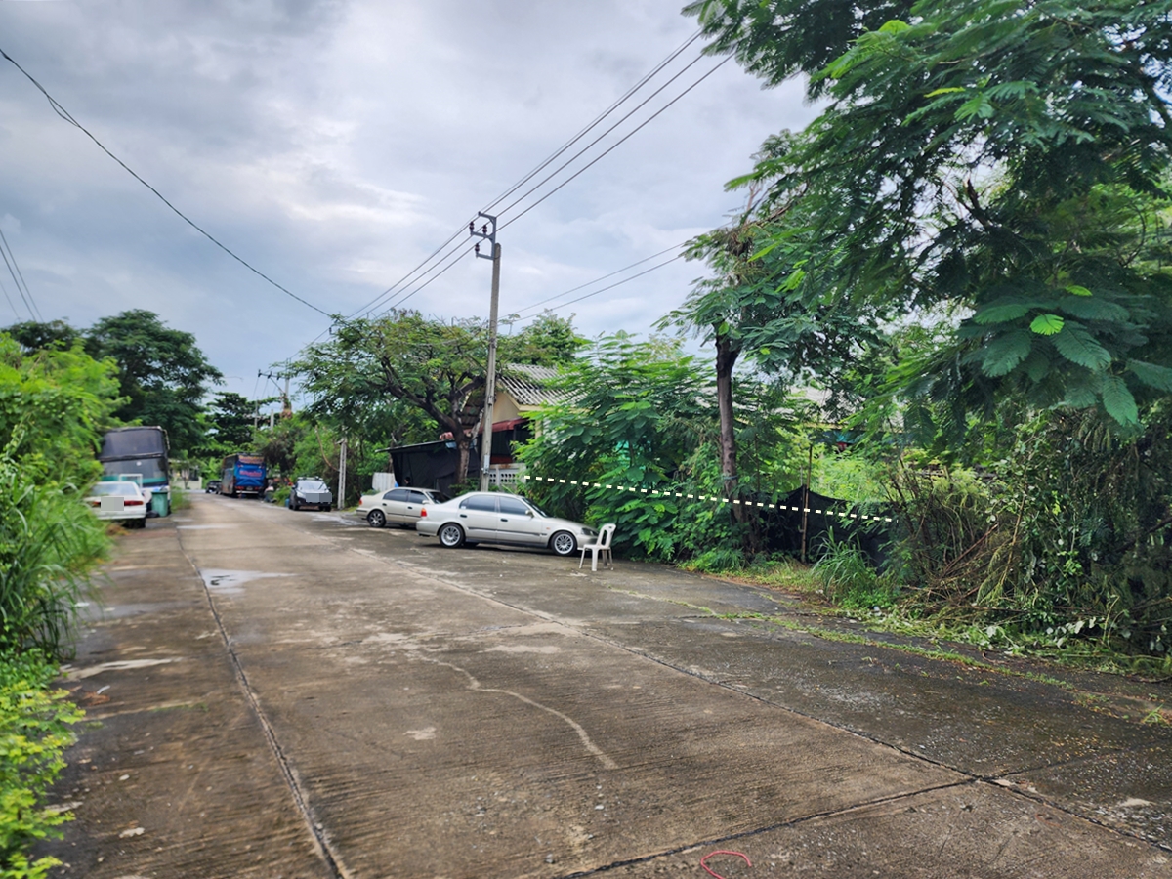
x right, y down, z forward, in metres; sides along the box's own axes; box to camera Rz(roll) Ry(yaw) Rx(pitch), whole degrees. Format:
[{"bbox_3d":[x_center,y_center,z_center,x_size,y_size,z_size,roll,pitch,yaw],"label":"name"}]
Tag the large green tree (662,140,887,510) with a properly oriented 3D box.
[{"bbox_3d":[3.805,-1.662,16.308,4.800,8.950,4.800,4,-5,-29],"label":"large green tree"}]

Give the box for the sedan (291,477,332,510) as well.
[{"bbox_3d":[-14.718,2.870,41.328,1.780,1.660,4.400,4,-4,-26],"label":"sedan"}]

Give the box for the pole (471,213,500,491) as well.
[{"bbox_3d":[-3.510,-2.260,26.708,0.950,10.820,0.300,4,-4,-29],"label":"pole"}]

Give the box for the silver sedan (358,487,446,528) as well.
[{"bbox_3d":[-5.336,2.306,25.797,4.450,1.380,1.690,3,-4,16],"label":"silver sedan"}]

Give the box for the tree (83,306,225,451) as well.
[{"bbox_3d":[-26.276,-2.038,47.399,9.000,11.580,9.000,4,-5,-29],"label":"tree"}]

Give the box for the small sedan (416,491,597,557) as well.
[{"bbox_3d":[-1.757,1.936,18.603,4.450,1.380,1.690,4,-4,5],"label":"small sedan"}]

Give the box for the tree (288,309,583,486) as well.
[{"bbox_3d":[-5.302,-0.764,29.780,10.500,8.120,10.000,4,-5,-29],"label":"tree"}]

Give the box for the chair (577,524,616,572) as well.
[{"bbox_3d":[0.244,2.087,15.043,0.520,0.870,0.460,4,-4,-25],"label":"chair"}]

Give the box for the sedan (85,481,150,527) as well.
[{"bbox_3d":[-15.066,2.056,25.001,1.700,1.400,4.400,4,-5,-29],"label":"sedan"}]

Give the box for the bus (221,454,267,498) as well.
[{"bbox_3d":[-31.077,3.355,70.625,2.500,3.600,11.500,4,-5,-29],"label":"bus"}]

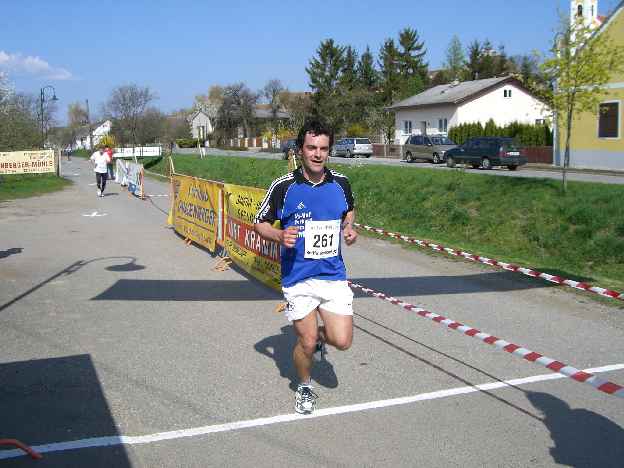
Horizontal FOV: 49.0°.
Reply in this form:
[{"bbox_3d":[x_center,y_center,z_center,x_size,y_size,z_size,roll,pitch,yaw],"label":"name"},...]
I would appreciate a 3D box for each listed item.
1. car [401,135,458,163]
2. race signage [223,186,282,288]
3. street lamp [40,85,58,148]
[{"bbox_3d":[7.179,-5.078,41.485,1.720,1.660,4.100,-4,8,-28],"label":"car"},{"bbox_3d":[-0.650,-0.039,8.432,0.080,1.040,3.204,-3,7,-22],"label":"race signage"},{"bbox_3d":[-15.800,-6.244,41.049,1.120,5.280,0.550,-2,7,-18],"label":"street lamp"}]

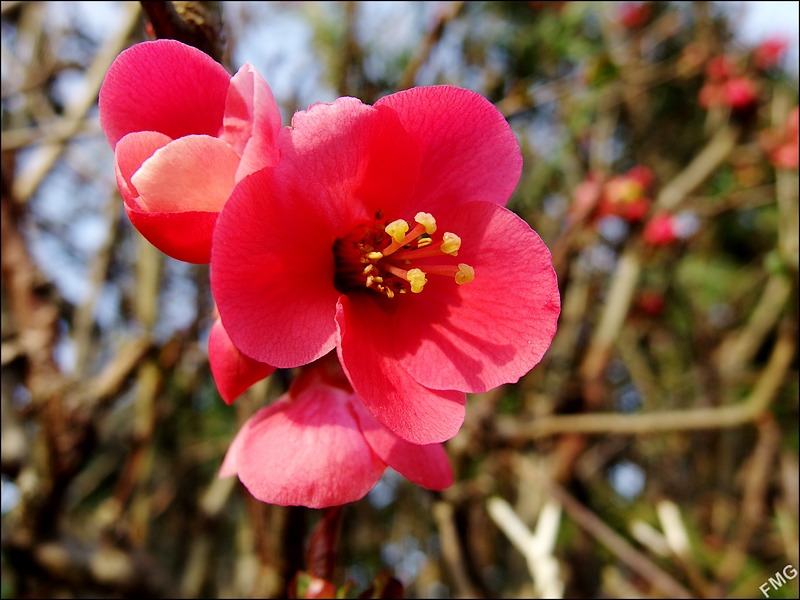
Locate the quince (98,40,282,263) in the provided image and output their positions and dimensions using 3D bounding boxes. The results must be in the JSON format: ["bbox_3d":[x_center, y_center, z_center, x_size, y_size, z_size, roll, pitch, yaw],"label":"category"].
[{"bbox_3d":[-0.029,-0.021,0.092,0.026,0.029,0.025,0,-27,8],"label":"quince"}]

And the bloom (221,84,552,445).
[{"bbox_3d":[-0.004,-0.004,0.081,0.042,0.042,0.020,0,-3,-24],"label":"bloom"}]

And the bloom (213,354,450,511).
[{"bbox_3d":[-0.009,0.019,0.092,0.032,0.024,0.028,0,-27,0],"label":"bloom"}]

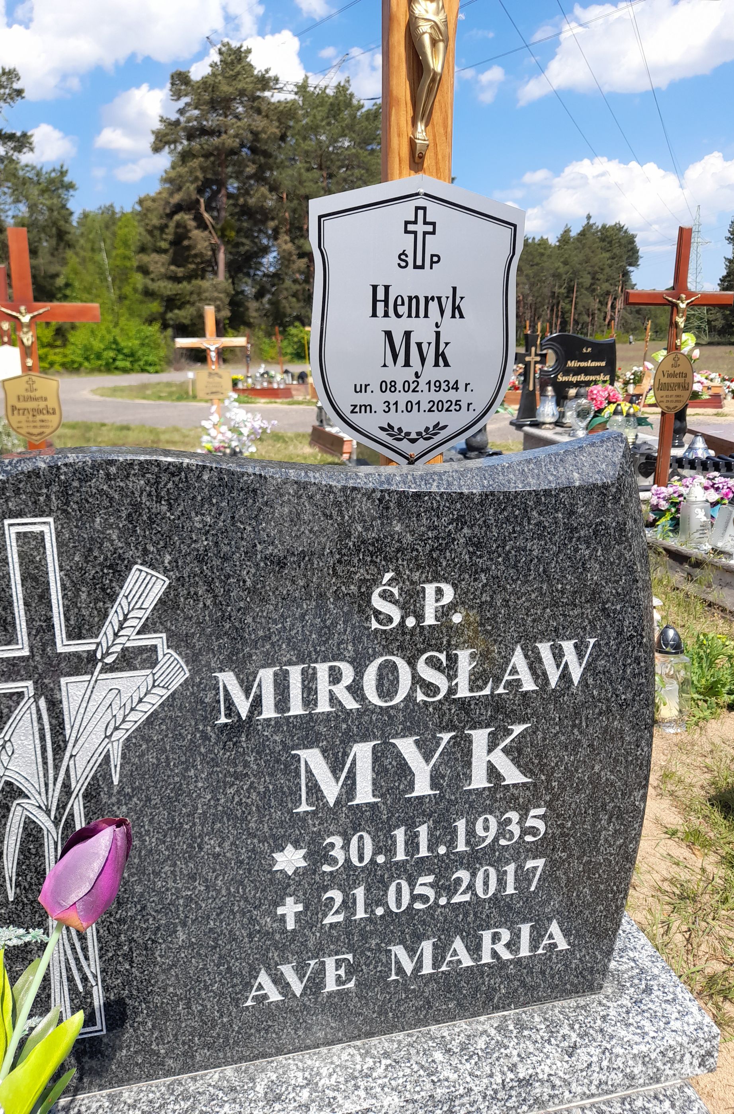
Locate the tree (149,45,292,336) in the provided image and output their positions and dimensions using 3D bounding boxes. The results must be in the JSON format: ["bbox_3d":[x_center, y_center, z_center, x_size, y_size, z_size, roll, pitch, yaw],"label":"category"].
[{"bbox_3d":[-6.229,-14.390,33.383,5.700,12.300,5.700,0,15,0],"label":"tree"}]

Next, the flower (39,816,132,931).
[{"bbox_3d":[-0.193,0.217,0.550,0.046,0.077,0.046,21,-12,-6],"label":"flower"}]

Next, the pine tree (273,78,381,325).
[{"bbox_3d":[-1.925,-16.171,39.116,5.000,12.700,5.000,0,15,0],"label":"pine tree"}]

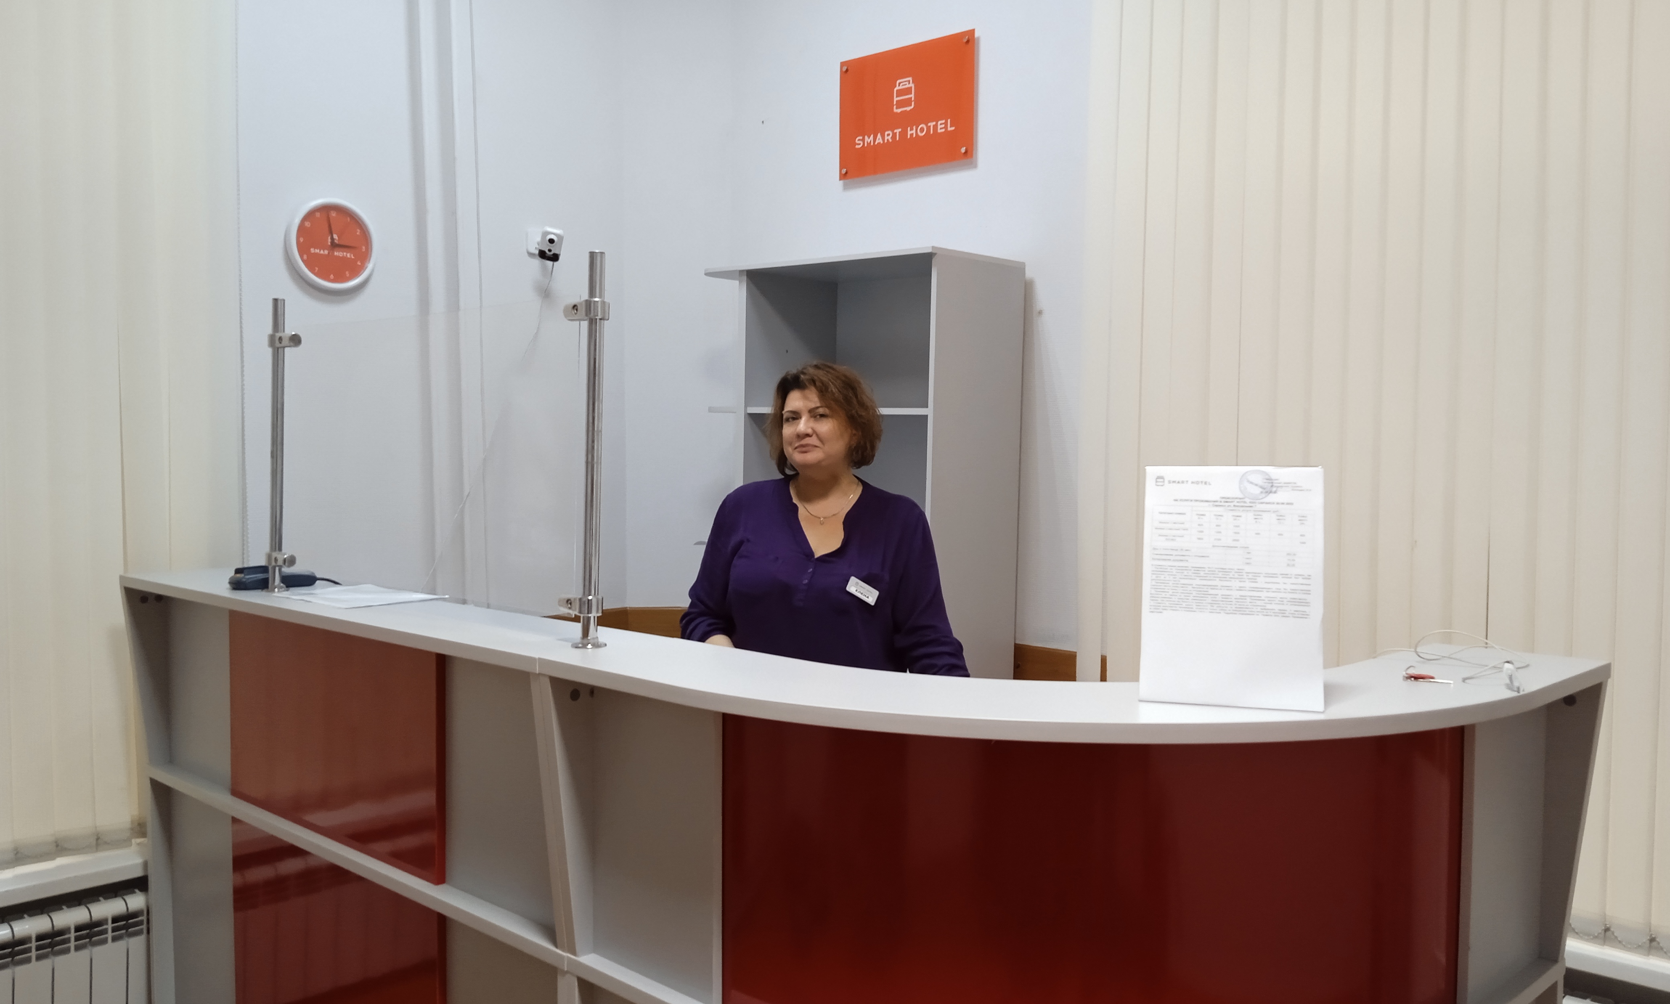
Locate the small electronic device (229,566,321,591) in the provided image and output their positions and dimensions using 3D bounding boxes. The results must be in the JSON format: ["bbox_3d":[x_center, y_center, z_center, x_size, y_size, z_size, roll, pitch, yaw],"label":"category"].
[{"bbox_3d":[-1.155,0.151,2.781,0.168,0.043,0.078,-1,3,-23],"label":"small electronic device"}]

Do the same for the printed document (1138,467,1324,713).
[{"bbox_3d":[0.487,0.101,1.659,0.212,0.299,0.012,1,-17,15],"label":"printed document"}]

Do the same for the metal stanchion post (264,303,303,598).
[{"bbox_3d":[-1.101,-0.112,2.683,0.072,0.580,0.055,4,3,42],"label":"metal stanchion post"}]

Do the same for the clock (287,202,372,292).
[{"bbox_3d":[-1.326,-0.674,3.563,0.038,0.240,0.240,3,2,43],"label":"clock"}]

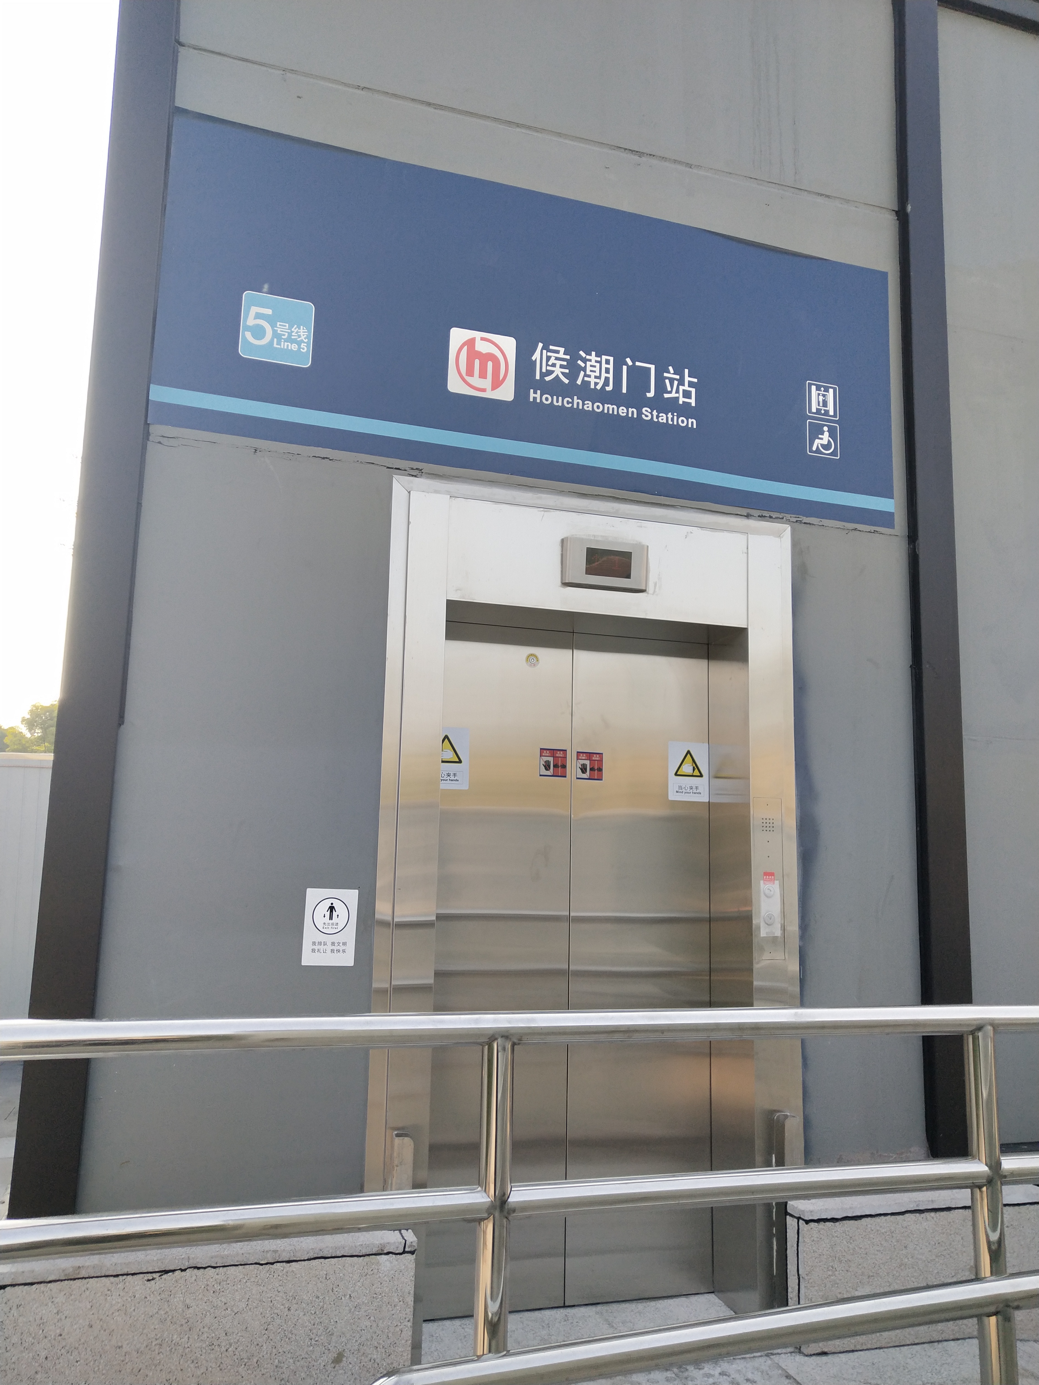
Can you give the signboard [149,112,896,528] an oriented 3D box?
[{"bbox_3d":[0.149,-1.152,3.881,2.510,0.980,0.030,5,-10,-19],"label":"signboard"}]

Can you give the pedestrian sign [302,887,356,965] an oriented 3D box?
[{"bbox_3d":[-0.525,0.656,3.349,0.145,0.210,0.010,5,-10,-19],"label":"pedestrian sign"}]

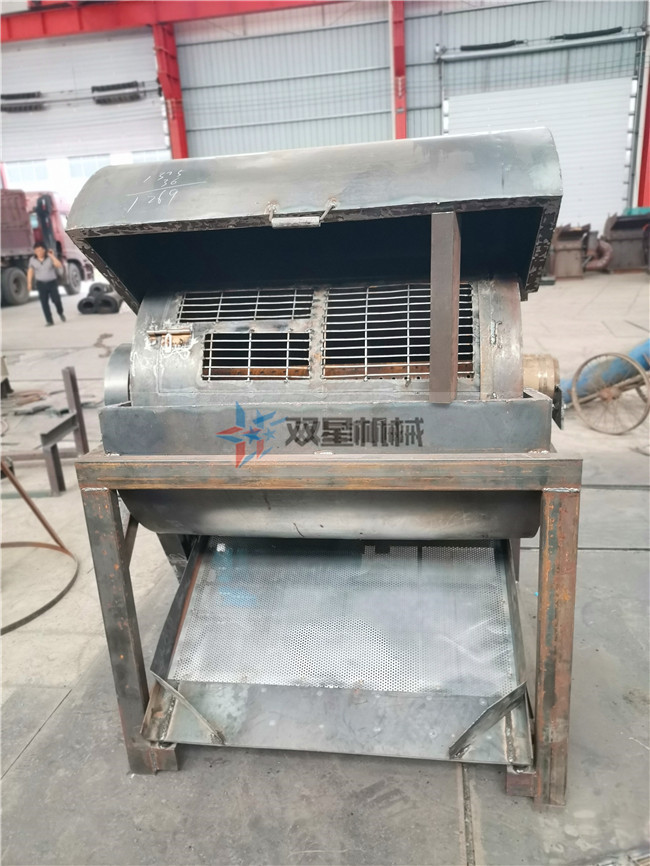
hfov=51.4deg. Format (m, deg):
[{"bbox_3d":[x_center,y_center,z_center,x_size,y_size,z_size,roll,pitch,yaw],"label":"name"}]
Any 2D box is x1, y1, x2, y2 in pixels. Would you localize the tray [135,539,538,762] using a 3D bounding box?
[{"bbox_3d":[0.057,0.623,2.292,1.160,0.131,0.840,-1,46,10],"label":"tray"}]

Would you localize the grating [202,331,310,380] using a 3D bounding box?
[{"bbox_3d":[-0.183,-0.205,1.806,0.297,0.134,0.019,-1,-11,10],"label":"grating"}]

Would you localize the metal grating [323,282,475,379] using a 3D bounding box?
[{"bbox_3d":[0.191,-0.272,1.769,0.393,0.274,0.035,-1,-20,10],"label":"metal grating"}]

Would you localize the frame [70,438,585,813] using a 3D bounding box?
[{"bbox_3d":[0.103,0.413,2.620,1.400,1.116,1.309,-1,17,10],"label":"frame"}]

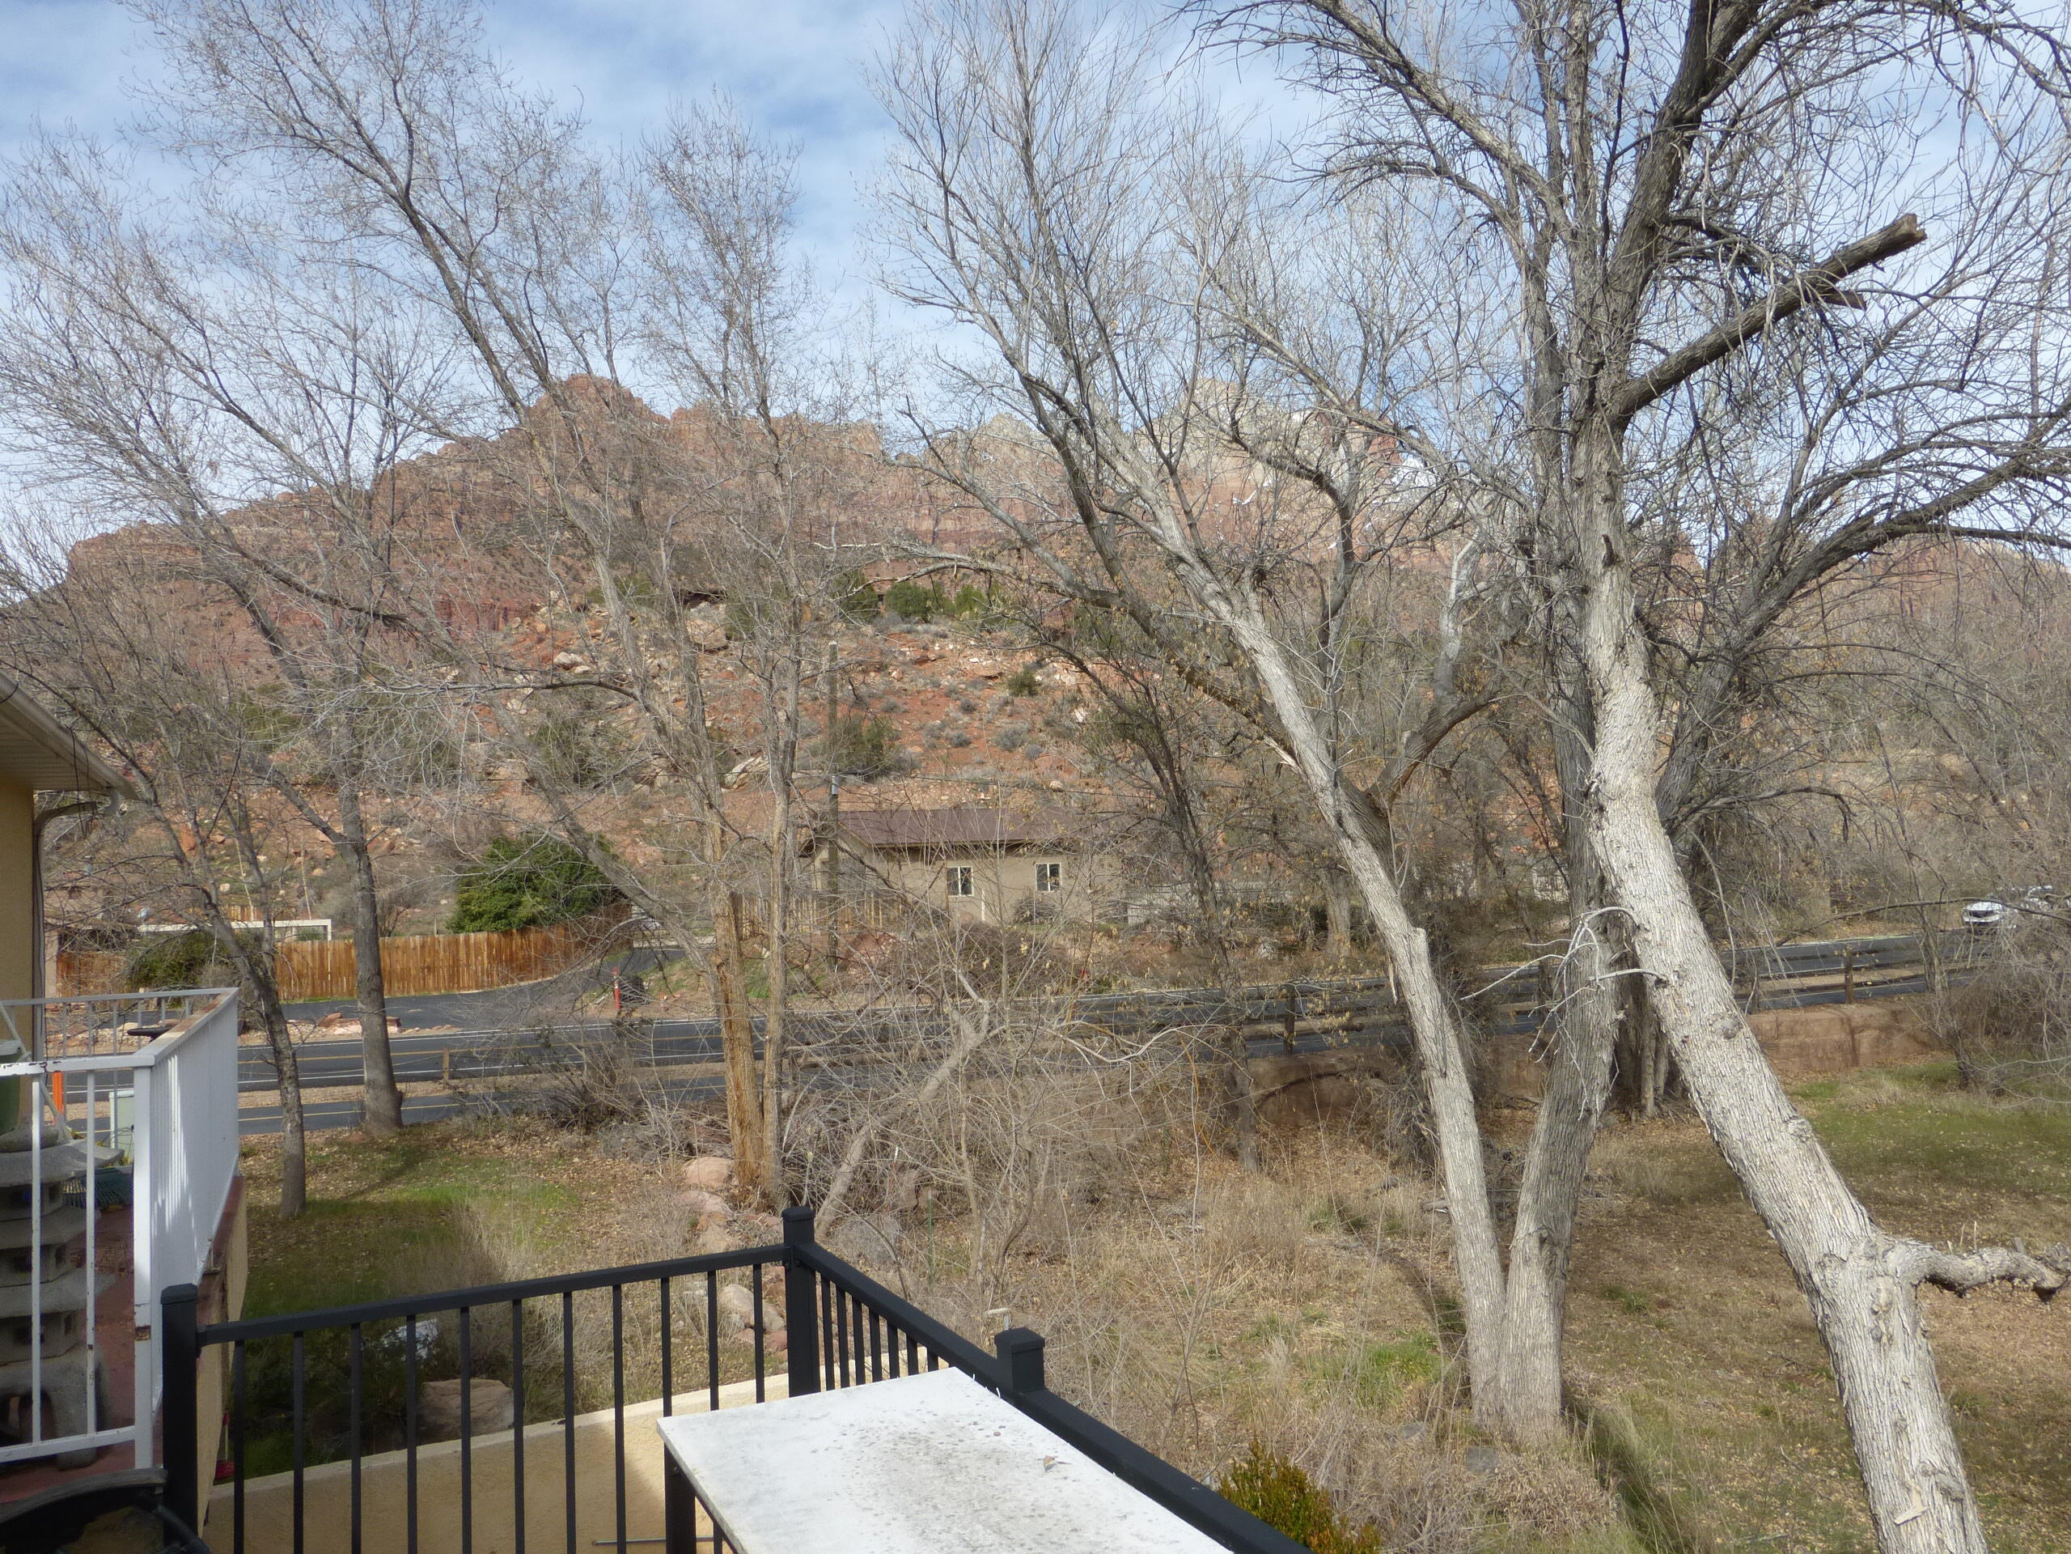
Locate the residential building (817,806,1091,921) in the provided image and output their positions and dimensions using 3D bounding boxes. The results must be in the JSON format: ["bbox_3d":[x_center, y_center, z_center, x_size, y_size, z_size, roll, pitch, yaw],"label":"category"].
[{"bbox_3d":[-3.193,3.655,58.872,10.851,4.569,7.460,-1,-4,-30],"label":"residential building"}]

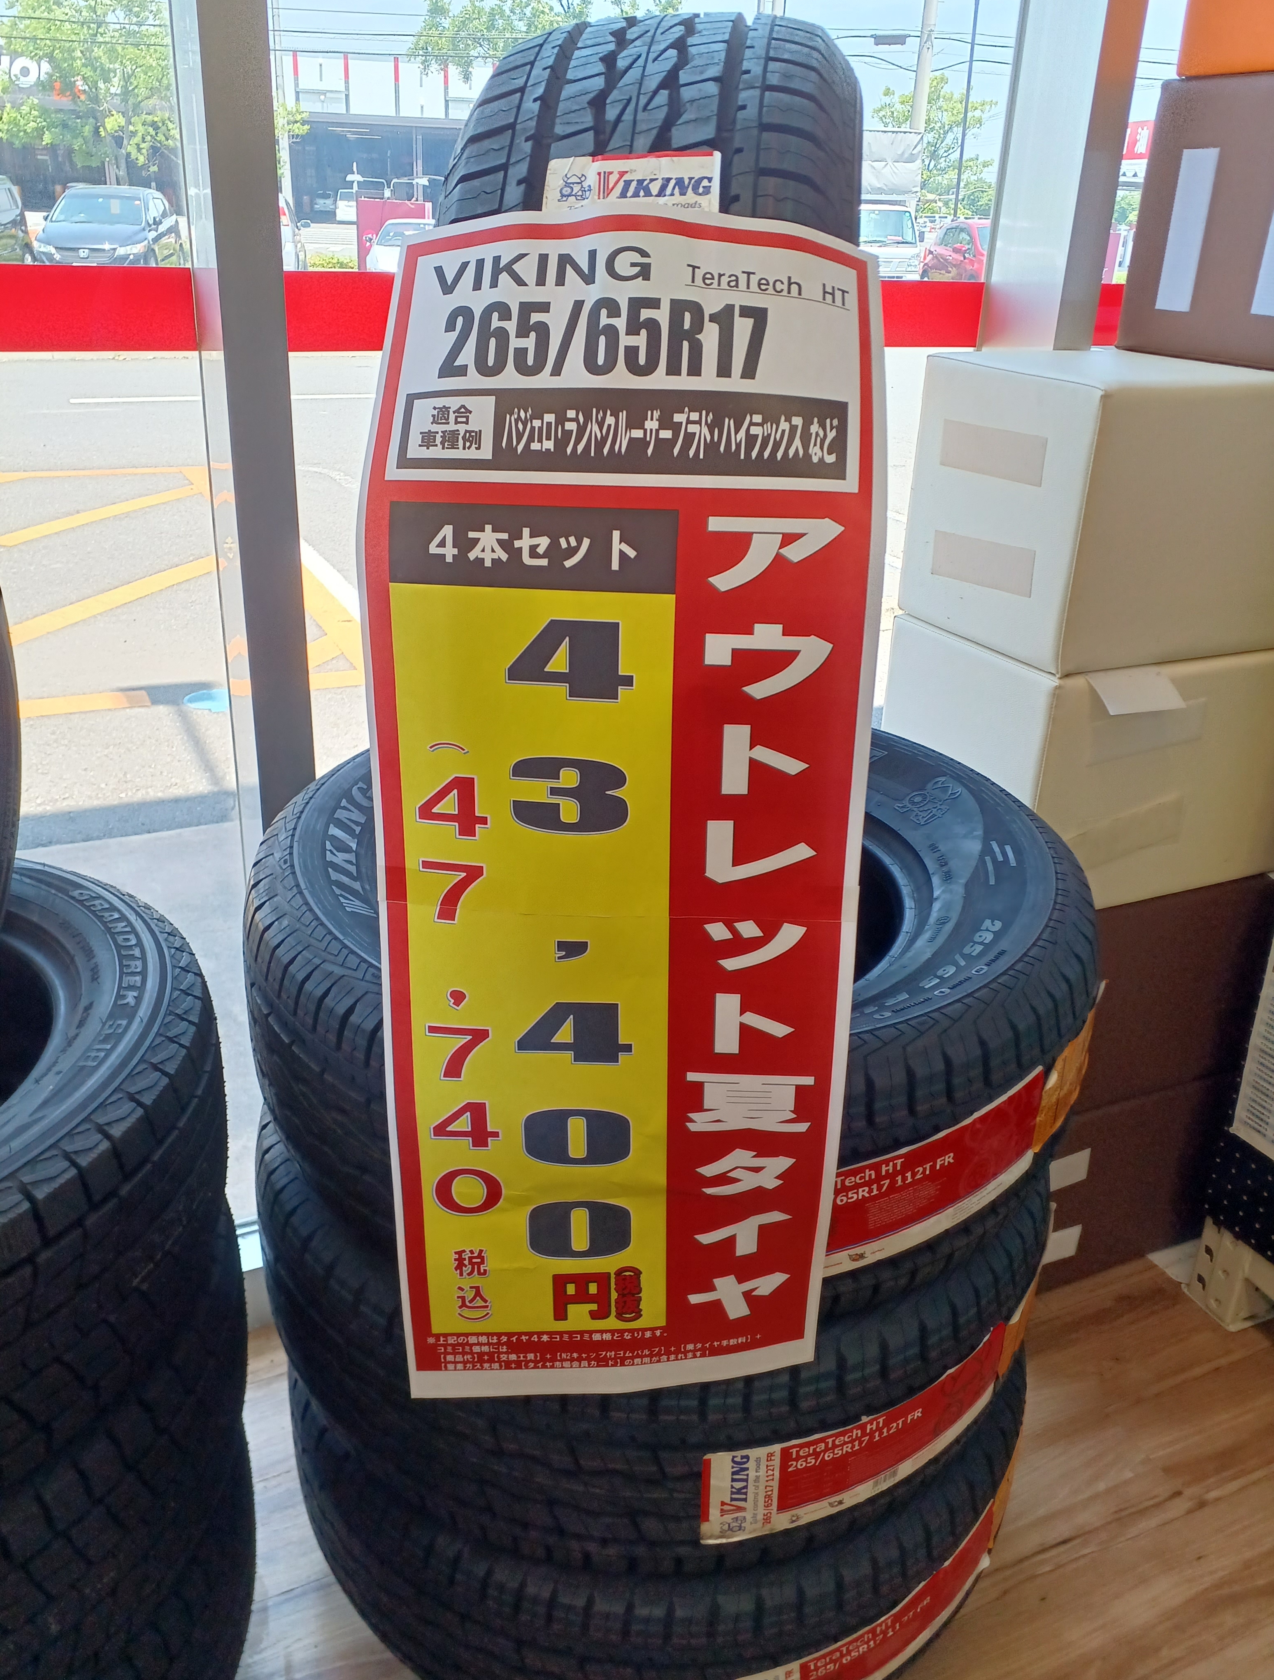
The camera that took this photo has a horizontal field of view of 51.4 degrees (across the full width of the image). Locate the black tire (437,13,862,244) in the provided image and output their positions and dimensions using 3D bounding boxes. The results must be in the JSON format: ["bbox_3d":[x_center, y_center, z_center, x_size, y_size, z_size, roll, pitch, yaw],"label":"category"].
[{"bbox_3d":[0.041,-0.246,1.127,0.270,0.776,0.776,2,25,8],"label":"black tire"}]

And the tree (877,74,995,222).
[{"bbox_3d":[10.415,-23.446,46.269,4.380,6.380,4.380,2,25,0],"label":"tree"}]

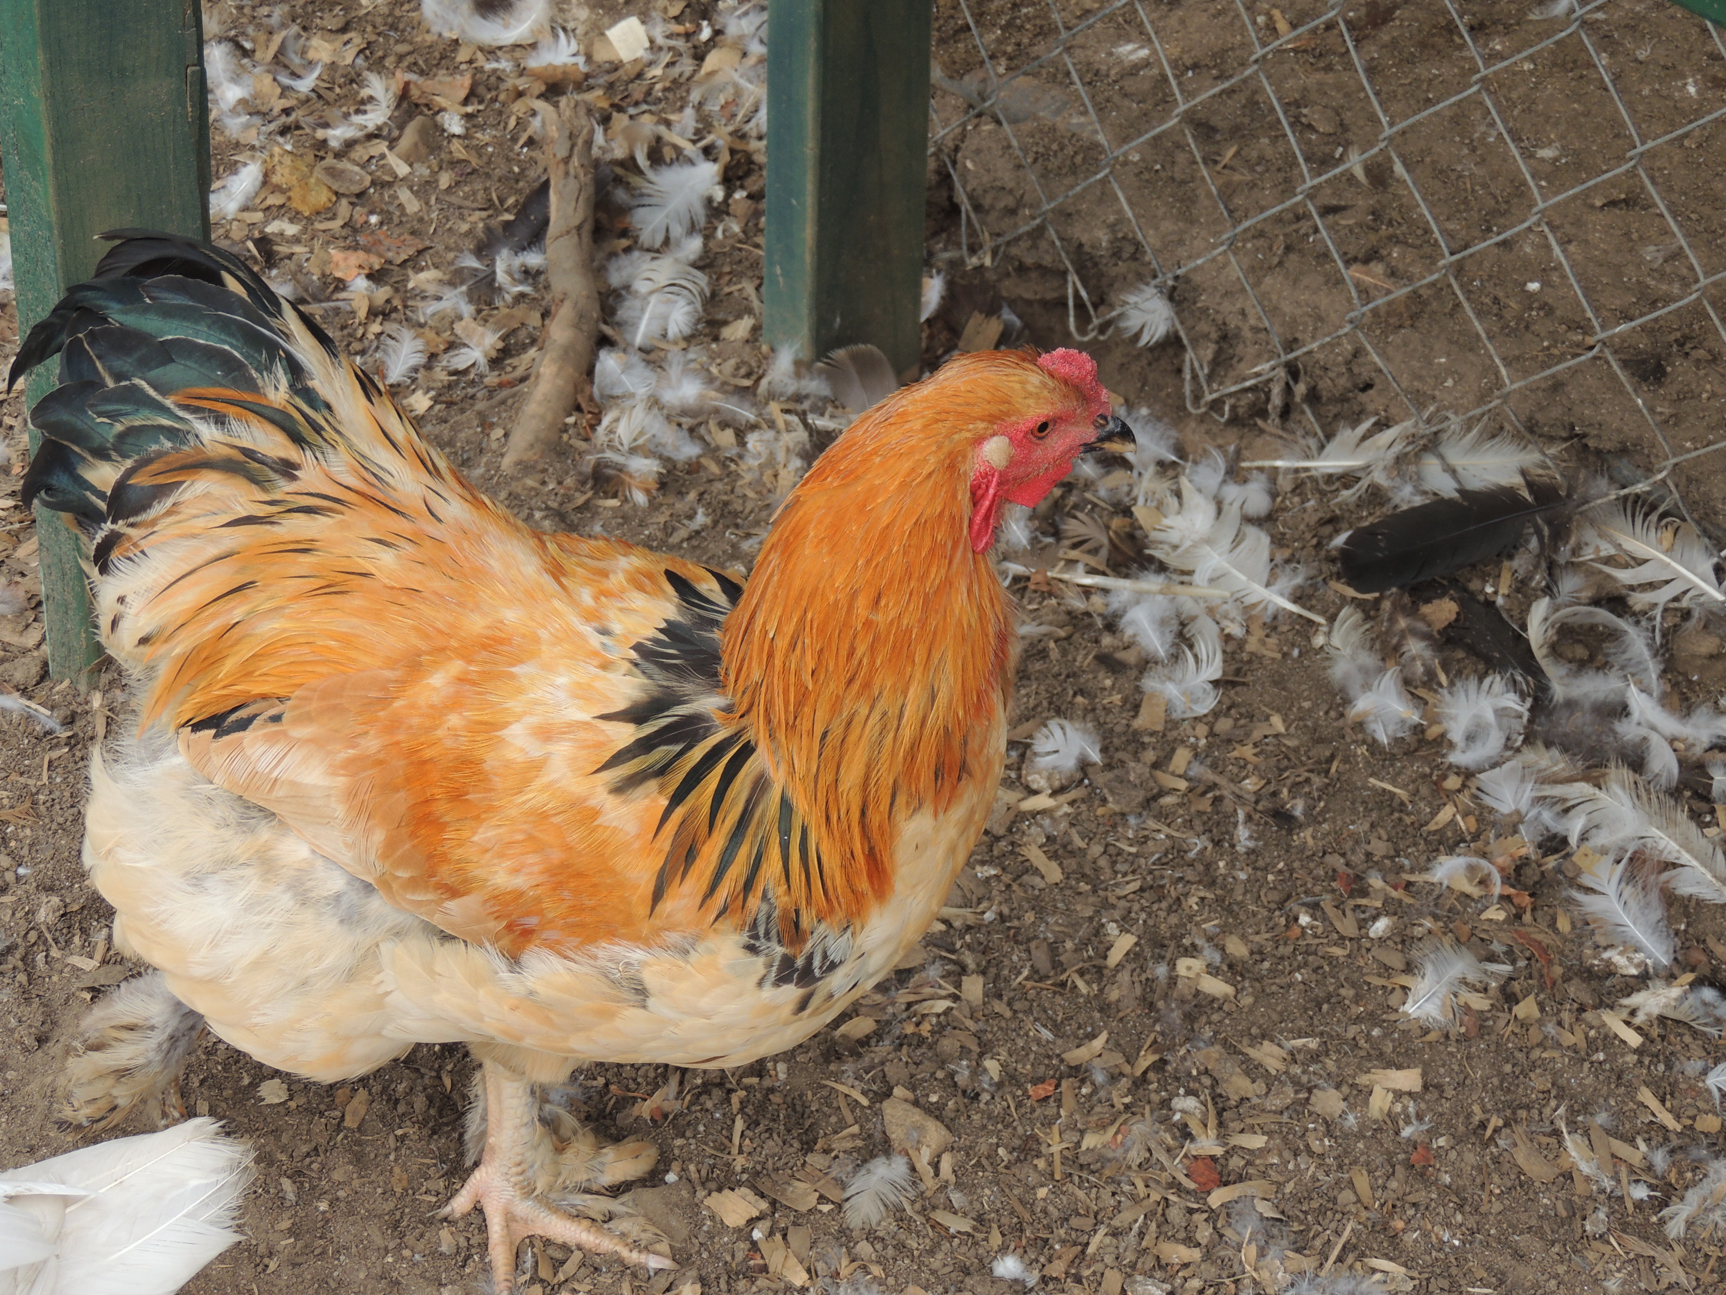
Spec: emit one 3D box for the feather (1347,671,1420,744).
[{"bbox_3d":[0.287,0.032,2.294,0.052,0.015,0.045,-28,44,-36],"label":"feather"}]

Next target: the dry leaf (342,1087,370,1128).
[{"bbox_3d":[-0.239,0.218,2.006,0.010,0.004,0.028,2,34,-1],"label":"dry leaf"}]

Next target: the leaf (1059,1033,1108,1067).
[{"bbox_3d":[0.110,0.195,2.056,0.032,0.005,0.011,-24,42,-33],"label":"leaf"}]

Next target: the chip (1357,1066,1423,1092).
[{"bbox_3d":[0.254,0.208,2.045,0.031,0.005,0.017,2,34,-1],"label":"chip"}]

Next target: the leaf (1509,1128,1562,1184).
[{"bbox_3d":[0.313,0.240,2.002,0.015,0.005,0.043,-16,38,-24],"label":"leaf"}]

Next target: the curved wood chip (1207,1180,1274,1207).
[{"bbox_3d":[0.176,0.254,1.974,0.034,0.005,0.012,-10,36,-17],"label":"curved wood chip"}]

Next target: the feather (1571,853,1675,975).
[{"bbox_3d":[0.388,0.133,2.154,0.050,0.014,0.087,-9,36,-15],"label":"feather"}]

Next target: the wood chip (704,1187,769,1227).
[{"bbox_3d":[-0.057,0.258,1.955,0.023,0.006,0.024,-19,40,-28],"label":"wood chip"}]

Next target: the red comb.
[{"bbox_3d":[0.080,-0.105,1.642,0.028,0.021,0.014,6,35,6],"label":"red comb"}]

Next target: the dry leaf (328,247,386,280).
[{"bbox_3d":[-0.325,-0.240,2.667,0.039,0.009,0.033,11,35,13],"label":"dry leaf"}]

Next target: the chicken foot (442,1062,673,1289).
[{"bbox_3d":[-0.135,0.230,1.917,0.107,0.085,0.100,16,37,19],"label":"chicken foot"}]

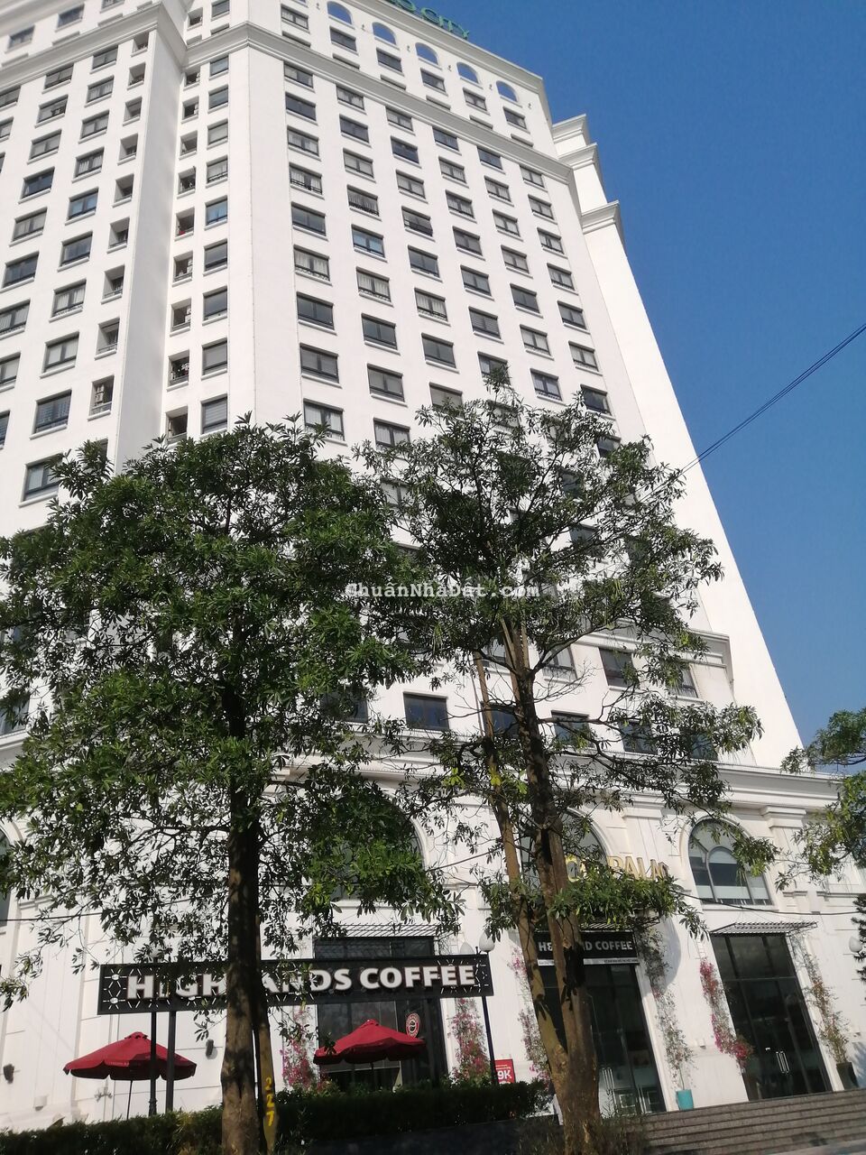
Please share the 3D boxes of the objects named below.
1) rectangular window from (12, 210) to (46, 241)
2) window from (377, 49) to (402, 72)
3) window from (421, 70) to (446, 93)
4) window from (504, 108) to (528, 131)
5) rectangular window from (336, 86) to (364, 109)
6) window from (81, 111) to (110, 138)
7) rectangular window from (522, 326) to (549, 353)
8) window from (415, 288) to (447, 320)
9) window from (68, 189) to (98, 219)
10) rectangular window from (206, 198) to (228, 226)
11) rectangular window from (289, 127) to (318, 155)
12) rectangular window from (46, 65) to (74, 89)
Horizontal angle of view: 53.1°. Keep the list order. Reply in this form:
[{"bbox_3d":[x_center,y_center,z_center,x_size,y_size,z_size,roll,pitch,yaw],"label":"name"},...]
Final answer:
[{"bbox_3d":[-19.232,-16.764,41.385,1.638,1.680,0.200,-15,-32,11],"label":"rectangular window"},{"bbox_3d":[-2.826,-33.343,56.216,1.748,1.680,0.200,10,-36,-27],"label":"window"},{"bbox_3d":[0.027,-32.663,57.136,1.694,1.472,0.200,10,-36,-27],"label":"window"},{"bbox_3d":[5.708,-31.687,60.052,1.691,1.461,0.200,10,-36,-27],"label":"window"},{"bbox_3d":[-4.781,-27.729,50.378,1.706,1.625,0.200,10,-36,-27],"label":"rectangular window"},{"bbox_3d":[-17.134,-22.899,44.063,1.583,1.625,0.200,-15,-32,11],"label":"window"},{"bbox_3d":[5.462,-12.566,46.148,1.733,1.634,0.200,10,-35,-27],"label":"rectangular window"},{"bbox_3d":[-0.073,-13.612,43.453,1.739,1.625,0.200,10,-36,-27],"label":"window"},{"bbox_3d":[-16.360,-17.413,40.663,1.583,1.625,0.200,-15,-32,11],"label":"window"},{"bbox_3d":[-10.416,-17.668,41.924,1.176,1.680,0.200,-15,-32,11],"label":"rectangular window"},{"bbox_3d":[-6.818,-22.838,45.672,1.739,1.625,0.200,10,-36,-27],"label":"rectangular window"},{"bbox_3d":[-20.796,-27.854,48.330,1.784,1.668,0.200,-15,-32,11],"label":"rectangular window"}]

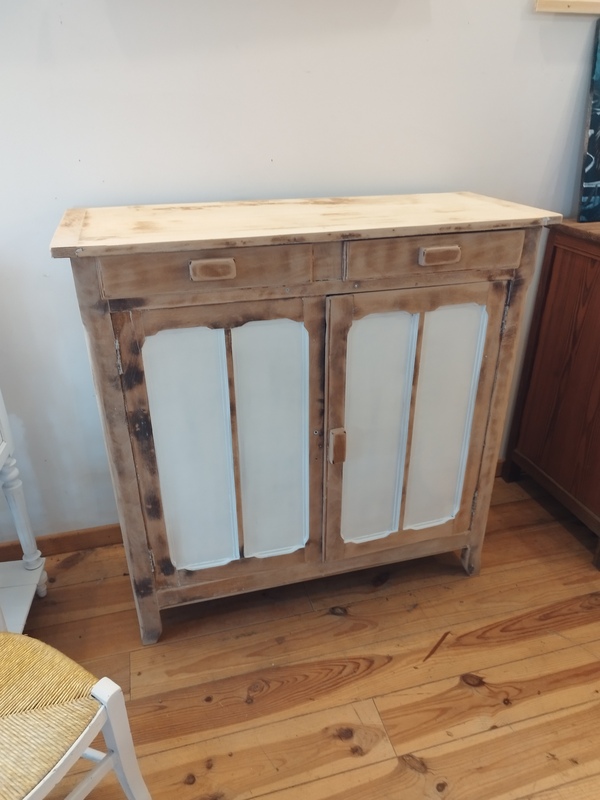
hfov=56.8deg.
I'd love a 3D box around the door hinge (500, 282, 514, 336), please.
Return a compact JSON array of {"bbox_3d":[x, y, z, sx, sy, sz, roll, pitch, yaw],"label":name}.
[{"bbox_3d":[0.480,-0.213,1.287,0.015,0.128,0.014,-7,28,-13],"label":"door hinge"}]

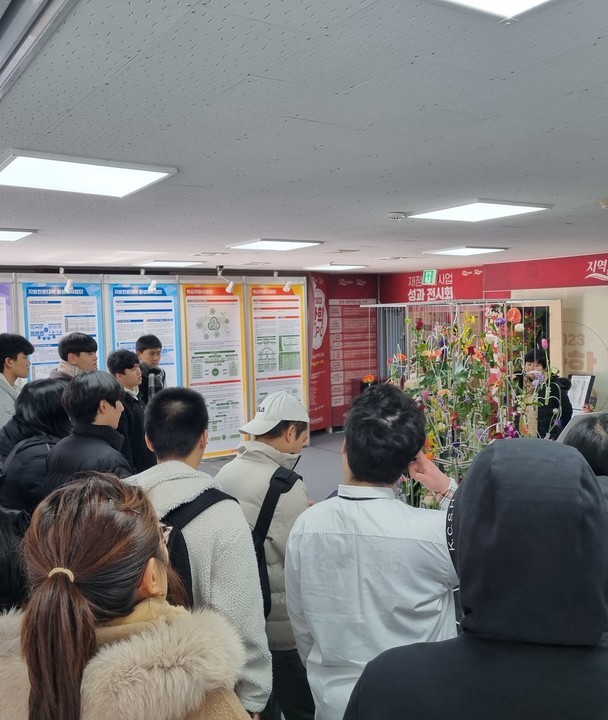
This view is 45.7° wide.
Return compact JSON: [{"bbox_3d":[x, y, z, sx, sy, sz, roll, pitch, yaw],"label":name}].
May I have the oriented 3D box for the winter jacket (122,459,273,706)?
[{"bbox_3d":[-0.312,0.634,2.020,0.530,0.710,0.330,0,4,22],"label":"winter jacket"}]

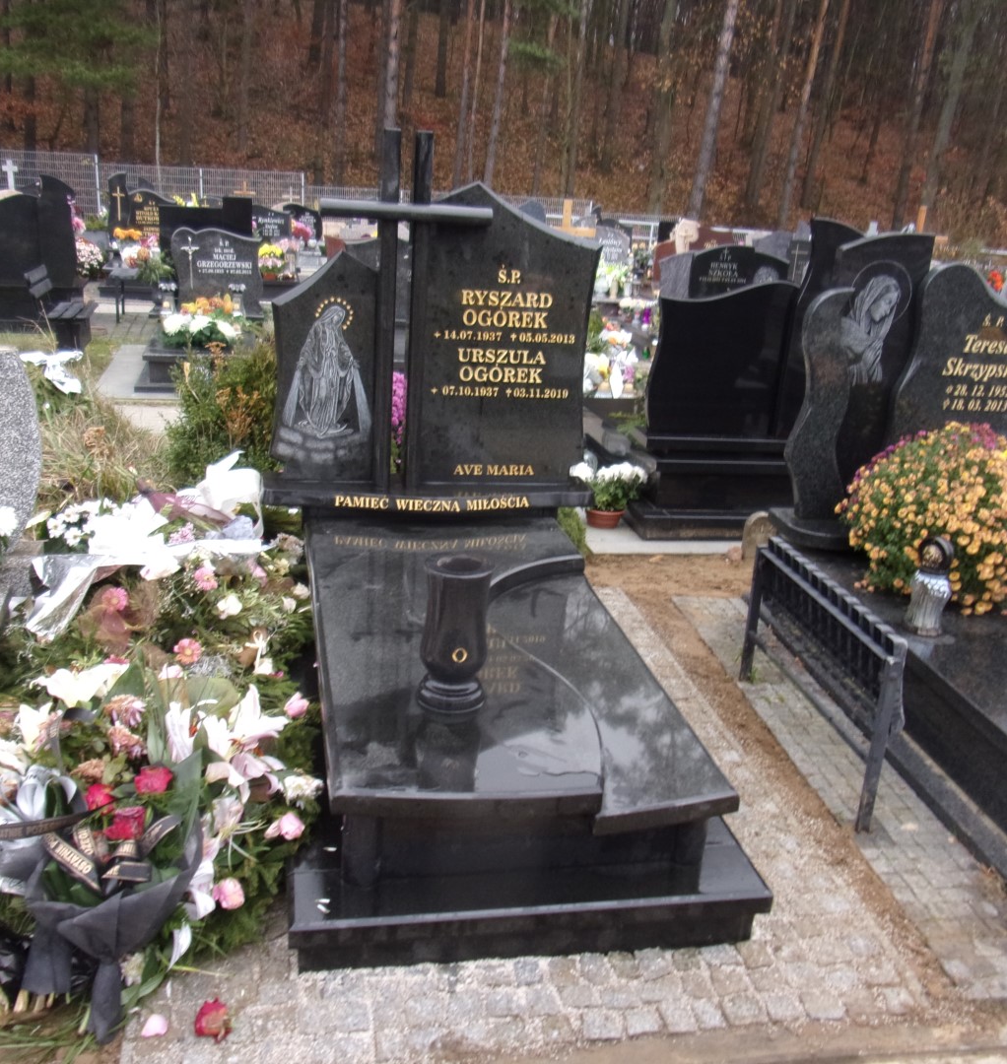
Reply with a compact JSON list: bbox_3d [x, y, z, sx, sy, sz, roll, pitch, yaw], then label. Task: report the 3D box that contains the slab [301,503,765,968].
[{"bbox_3d":[-0.084,0.426,2.900,1.056,0.442,1.805,0,18,-12],"label":"slab"}]

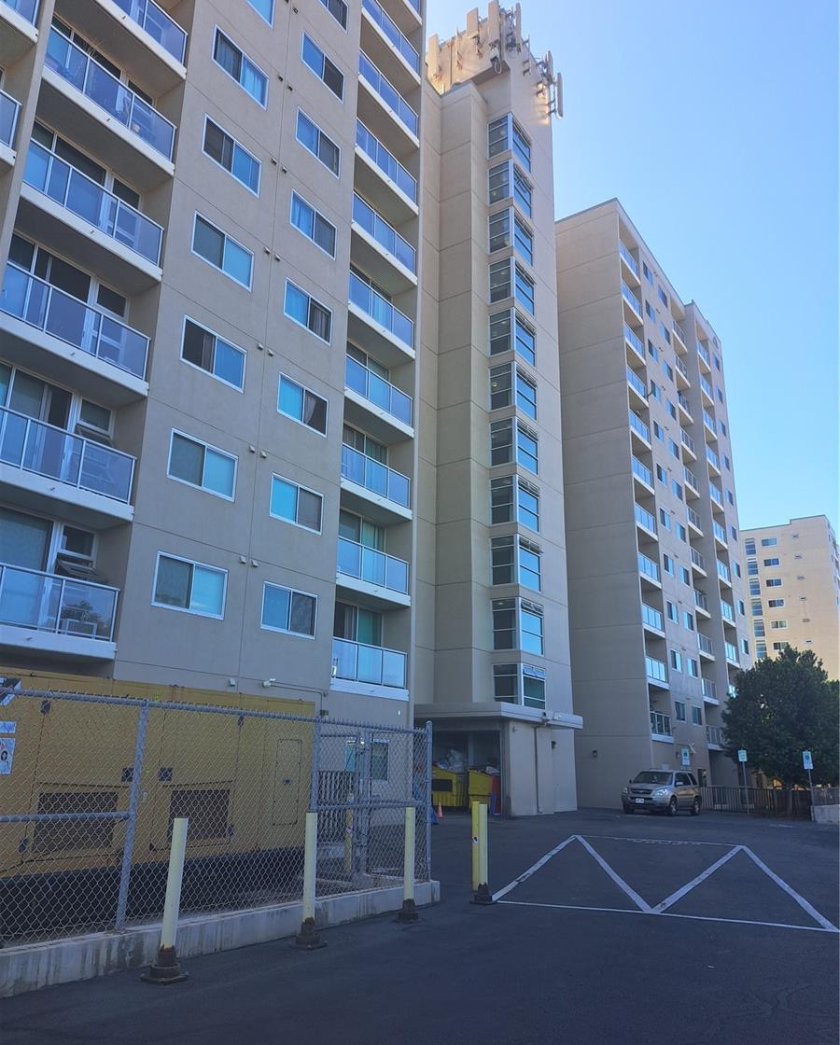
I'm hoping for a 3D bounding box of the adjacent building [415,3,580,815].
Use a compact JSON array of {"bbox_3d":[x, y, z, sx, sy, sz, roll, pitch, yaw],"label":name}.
[{"bbox_3d":[1.094,-7.166,37.304,8.512,39.368,8.512,-11,-21,33],"label":"adjacent building"}]

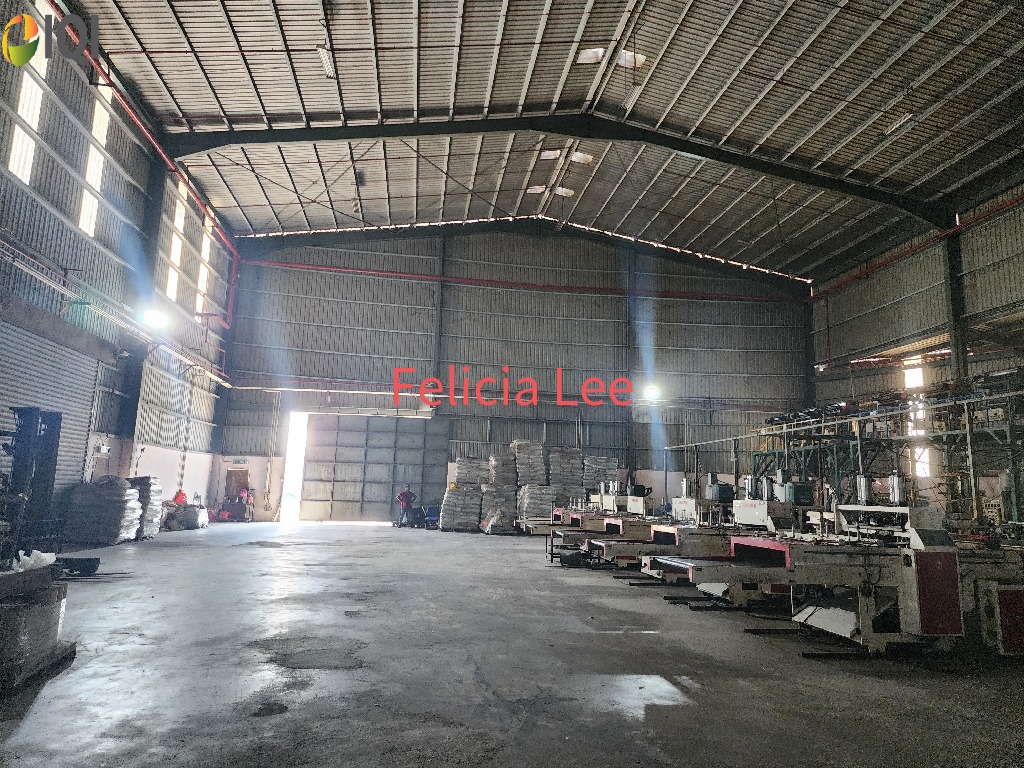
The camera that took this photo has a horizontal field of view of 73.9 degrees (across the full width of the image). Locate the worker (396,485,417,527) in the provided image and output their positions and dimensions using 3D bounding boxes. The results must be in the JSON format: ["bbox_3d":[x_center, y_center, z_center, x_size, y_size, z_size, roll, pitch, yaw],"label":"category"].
[{"bbox_3d":[-4.304,4.965,27.679,0.818,1.713,0.400,2,-9,-2],"label":"worker"}]

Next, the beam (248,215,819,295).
[{"bbox_3d":[1.268,-6.257,31.398,26.916,3.010,0.350,3,-9,-8],"label":"beam"}]

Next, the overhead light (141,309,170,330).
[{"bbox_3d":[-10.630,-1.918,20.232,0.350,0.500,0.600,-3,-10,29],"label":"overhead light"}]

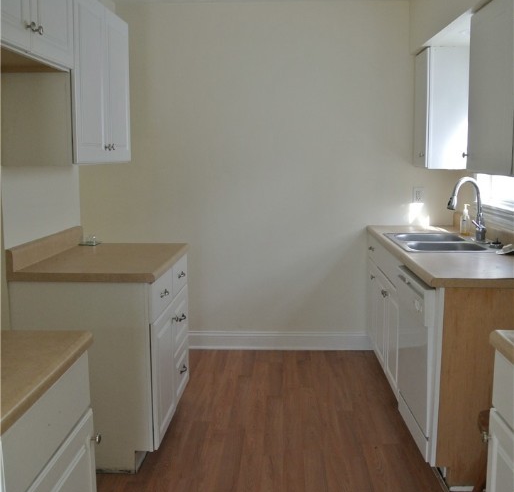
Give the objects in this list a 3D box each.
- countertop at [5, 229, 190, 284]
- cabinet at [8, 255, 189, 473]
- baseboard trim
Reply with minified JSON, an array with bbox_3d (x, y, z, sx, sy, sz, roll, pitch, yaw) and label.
[{"bbox_3d":[-0.740,0.027,3.239,0.647,0.143,0.965,0,8,3],"label":"countertop"},{"bbox_3d":[-0.740,0.528,3.300,0.640,0.868,0.940,0,8,3],"label":"cabinet"},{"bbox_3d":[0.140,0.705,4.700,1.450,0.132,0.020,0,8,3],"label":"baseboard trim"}]

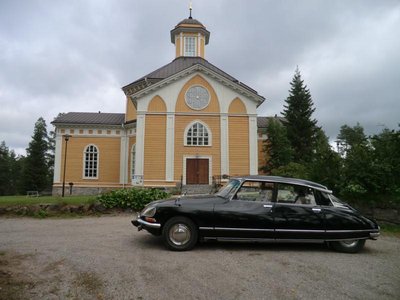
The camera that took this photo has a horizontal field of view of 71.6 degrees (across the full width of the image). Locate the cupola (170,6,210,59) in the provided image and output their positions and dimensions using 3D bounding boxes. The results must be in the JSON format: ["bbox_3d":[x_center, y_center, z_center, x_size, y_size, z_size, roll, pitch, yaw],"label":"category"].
[{"bbox_3d":[-1.250,-15.675,38.116,5.500,8.200,5.500,0,-6,-4],"label":"cupola"}]

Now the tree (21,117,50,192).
[{"bbox_3d":[-24.300,0.650,41.171,4.600,11.600,4.600,0,-6,0],"label":"tree"}]

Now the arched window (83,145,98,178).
[{"bbox_3d":[-12.450,1.350,31.639,1.850,3.950,0.300,0,-6,-4],"label":"arched window"}]

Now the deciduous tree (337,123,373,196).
[{"bbox_3d":[10.900,0.764,19.532,2.900,5.500,2.900,0,-6,0],"label":"deciduous tree"}]

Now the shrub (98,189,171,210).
[{"bbox_3d":[-2.800,2.110,11.741,3.000,0.940,1.600,0,-6,0],"label":"shrub"}]

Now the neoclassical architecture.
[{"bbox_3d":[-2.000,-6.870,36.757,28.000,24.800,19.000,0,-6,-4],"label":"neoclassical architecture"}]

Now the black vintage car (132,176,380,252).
[{"bbox_3d":[1.200,1.275,5.997,4.850,1.440,1.800,0,-6,4],"label":"black vintage car"}]

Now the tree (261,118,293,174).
[{"bbox_3d":[6.800,0.807,24.556,2.900,6.700,2.900,0,-6,0],"label":"tree"}]

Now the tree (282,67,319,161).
[{"bbox_3d":[9.750,-1.960,26.869,3.900,12.700,3.900,0,-6,0],"label":"tree"}]

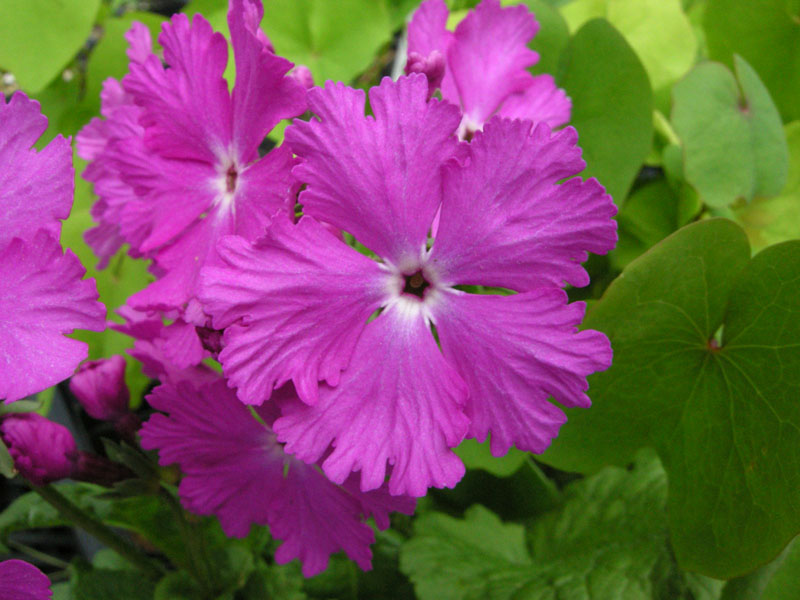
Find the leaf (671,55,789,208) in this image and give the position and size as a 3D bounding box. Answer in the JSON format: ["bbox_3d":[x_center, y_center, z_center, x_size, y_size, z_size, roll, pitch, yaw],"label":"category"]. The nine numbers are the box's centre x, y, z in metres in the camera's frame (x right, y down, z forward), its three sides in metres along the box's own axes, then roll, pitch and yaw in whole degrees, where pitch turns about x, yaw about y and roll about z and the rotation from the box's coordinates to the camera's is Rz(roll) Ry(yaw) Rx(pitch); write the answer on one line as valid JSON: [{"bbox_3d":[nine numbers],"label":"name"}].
[{"bbox_3d":[0.071,-0.036,0.180,0.025,0.010,0.032,3,73,7],"label":"leaf"}]

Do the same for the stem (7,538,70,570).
[{"bbox_3d":[-0.079,0.056,0.181,0.002,0.015,0.002,-52,29,0],"label":"stem"}]

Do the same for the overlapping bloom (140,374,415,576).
[{"bbox_3d":[-0.018,0.025,0.127,0.041,0.013,0.033,-6,71,-16],"label":"overlapping bloom"}]

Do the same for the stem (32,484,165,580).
[{"bbox_3d":[-0.054,0.042,0.151,0.003,0.032,0.003,-36,34,0],"label":"stem"}]

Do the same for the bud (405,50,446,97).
[{"bbox_3d":[0.004,-0.037,0.137,0.006,0.008,0.006,3,15,-1],"label":"bud"}]

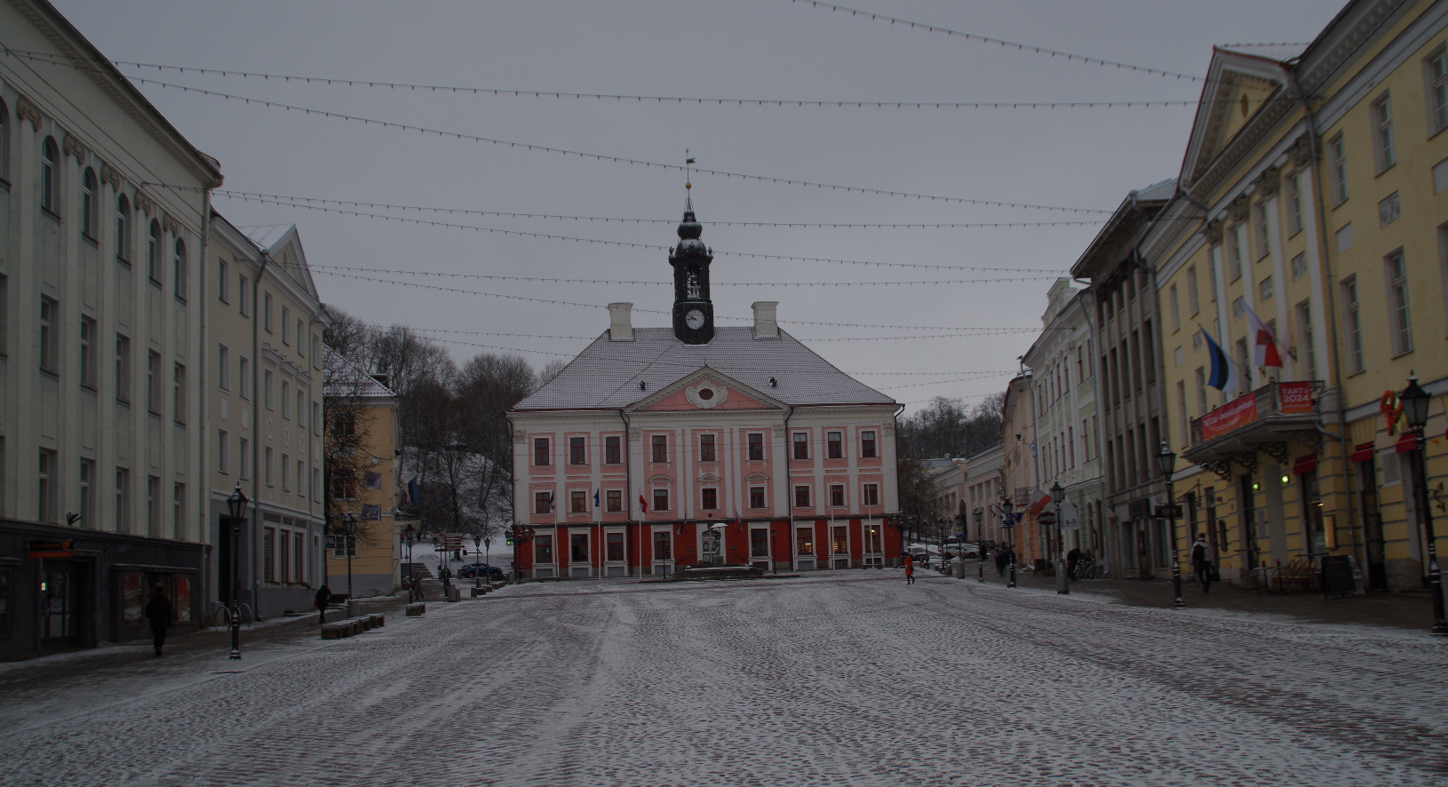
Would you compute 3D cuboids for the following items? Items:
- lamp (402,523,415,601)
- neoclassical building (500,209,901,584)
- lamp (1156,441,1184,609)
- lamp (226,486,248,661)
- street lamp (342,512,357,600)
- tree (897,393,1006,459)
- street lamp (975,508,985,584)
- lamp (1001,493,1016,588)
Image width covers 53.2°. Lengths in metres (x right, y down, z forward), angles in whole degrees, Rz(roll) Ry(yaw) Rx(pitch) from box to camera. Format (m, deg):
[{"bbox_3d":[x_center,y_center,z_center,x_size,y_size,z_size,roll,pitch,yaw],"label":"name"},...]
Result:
[{"bbox_3d":[-16.081,8.736,74.198,0.480,4.100,0.480,-2,-8,0],"label":"lamp"},{"bbox_3d":[-2.740,-1.039,137.476,35.000,36.726,19.000,-1,-8,-8],"label":"neoclassical building"},{"bbox_3d":[11.091,3.246,35.832,0.480,4.100,0.480,-2,-8,0],"label":"lamp"},{"bbox_3d":[-11.346,4.131,33.685,0.480,4.100,0.480,-2,-8,0],"label":"lamp"},{"bbox_3d":[-14.424,6.637,55.757,0.480,4.100,0.480,-2,-8,0],"label":"street lamp"},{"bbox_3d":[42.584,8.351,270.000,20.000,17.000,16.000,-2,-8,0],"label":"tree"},{"bbox_3d":[13.721,8.125,77.566,0.480,4.100,0.480,-2,-8,0],"label":"street lamp"},{"bbox_3d":[13.017,6.759,65.721,0.480,4.100,0.480,-2,-8,0],"label":"lamp"}]

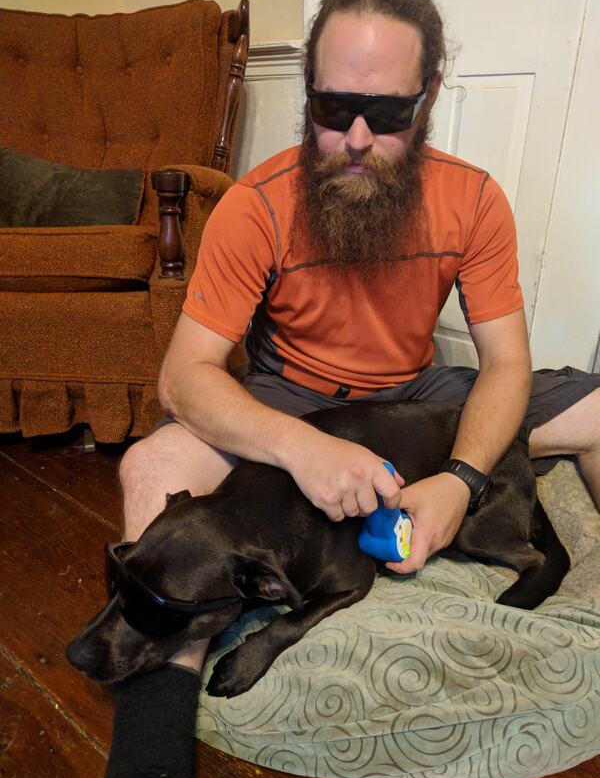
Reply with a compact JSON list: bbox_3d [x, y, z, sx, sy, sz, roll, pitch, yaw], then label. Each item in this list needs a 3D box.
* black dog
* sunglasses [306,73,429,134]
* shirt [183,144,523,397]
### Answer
[{"bbox_3d":[0.032,0.173,0.806,0.656,0.220,0.303,-7,22,-22],"label":"black dog"},{"bbox_3d":[0.098,-0.405,0.830,0.150,0.055,0.140,5,40,14],"label":"sunglasses"},{"bbox_3d":[0.075,-0.190,1.050,0.530,0.470,0.310,0,28,-5],"label":"shirt"}]

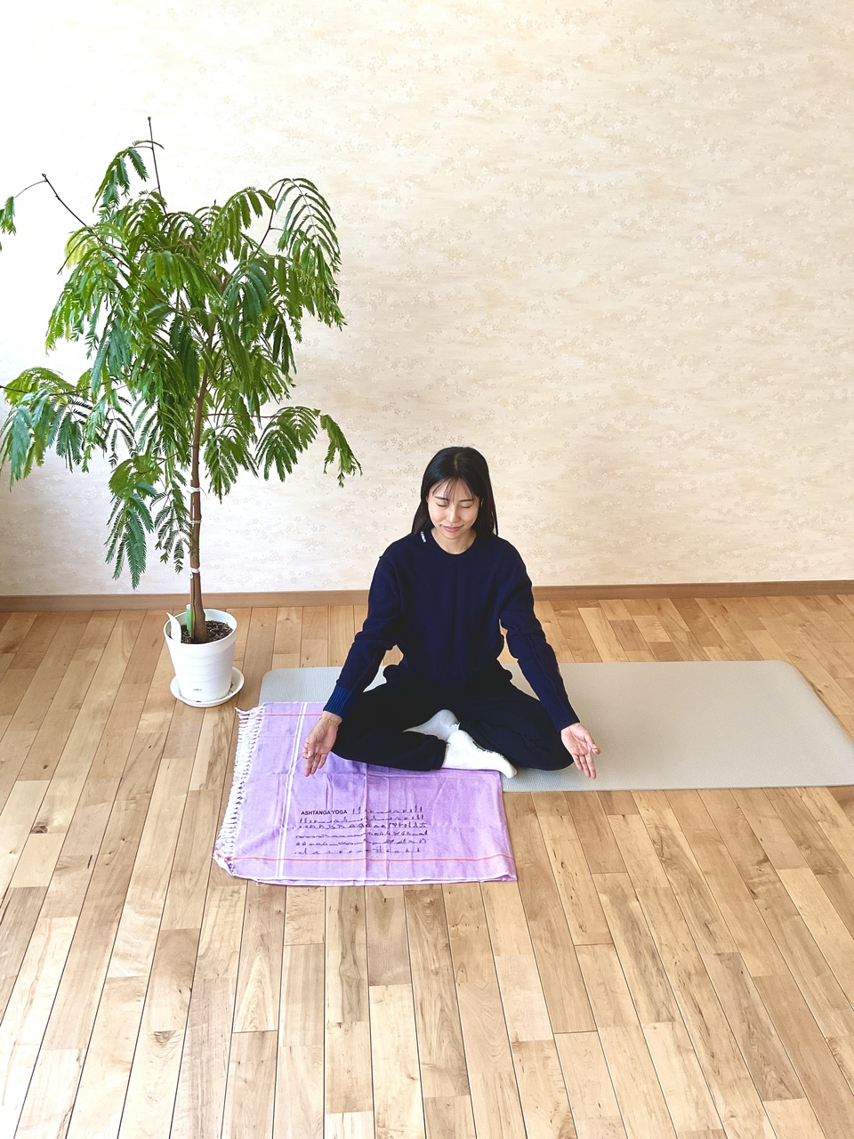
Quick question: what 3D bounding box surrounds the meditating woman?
[{"bbox_3d":[0.048,0.105,2.521,0.770,0.815,0.600,1,27,-2],"label":"meditating woman"}]

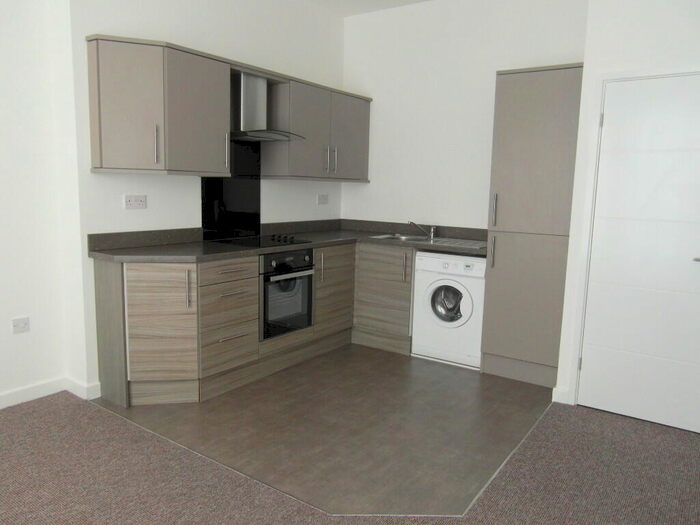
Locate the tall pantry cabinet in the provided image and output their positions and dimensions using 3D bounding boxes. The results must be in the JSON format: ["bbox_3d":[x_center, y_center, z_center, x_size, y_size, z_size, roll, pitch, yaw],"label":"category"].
[{"bbox_3d":[1.399,-0.246,3.541,0.585,2.165,0.597,7,10,35],"label":"tall pantry cabinet"}]

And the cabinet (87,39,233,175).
[{"bbox_3d":[-1.174,-0.952,3.093,0.335,0.774,0.775,7,10,35],"label":"cabinet"}]

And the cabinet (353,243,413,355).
[{"bbox_3d":[0.439,0.271,4.309,0.575,0.886,0.598,7,10,35],"label":"cabinet"}]

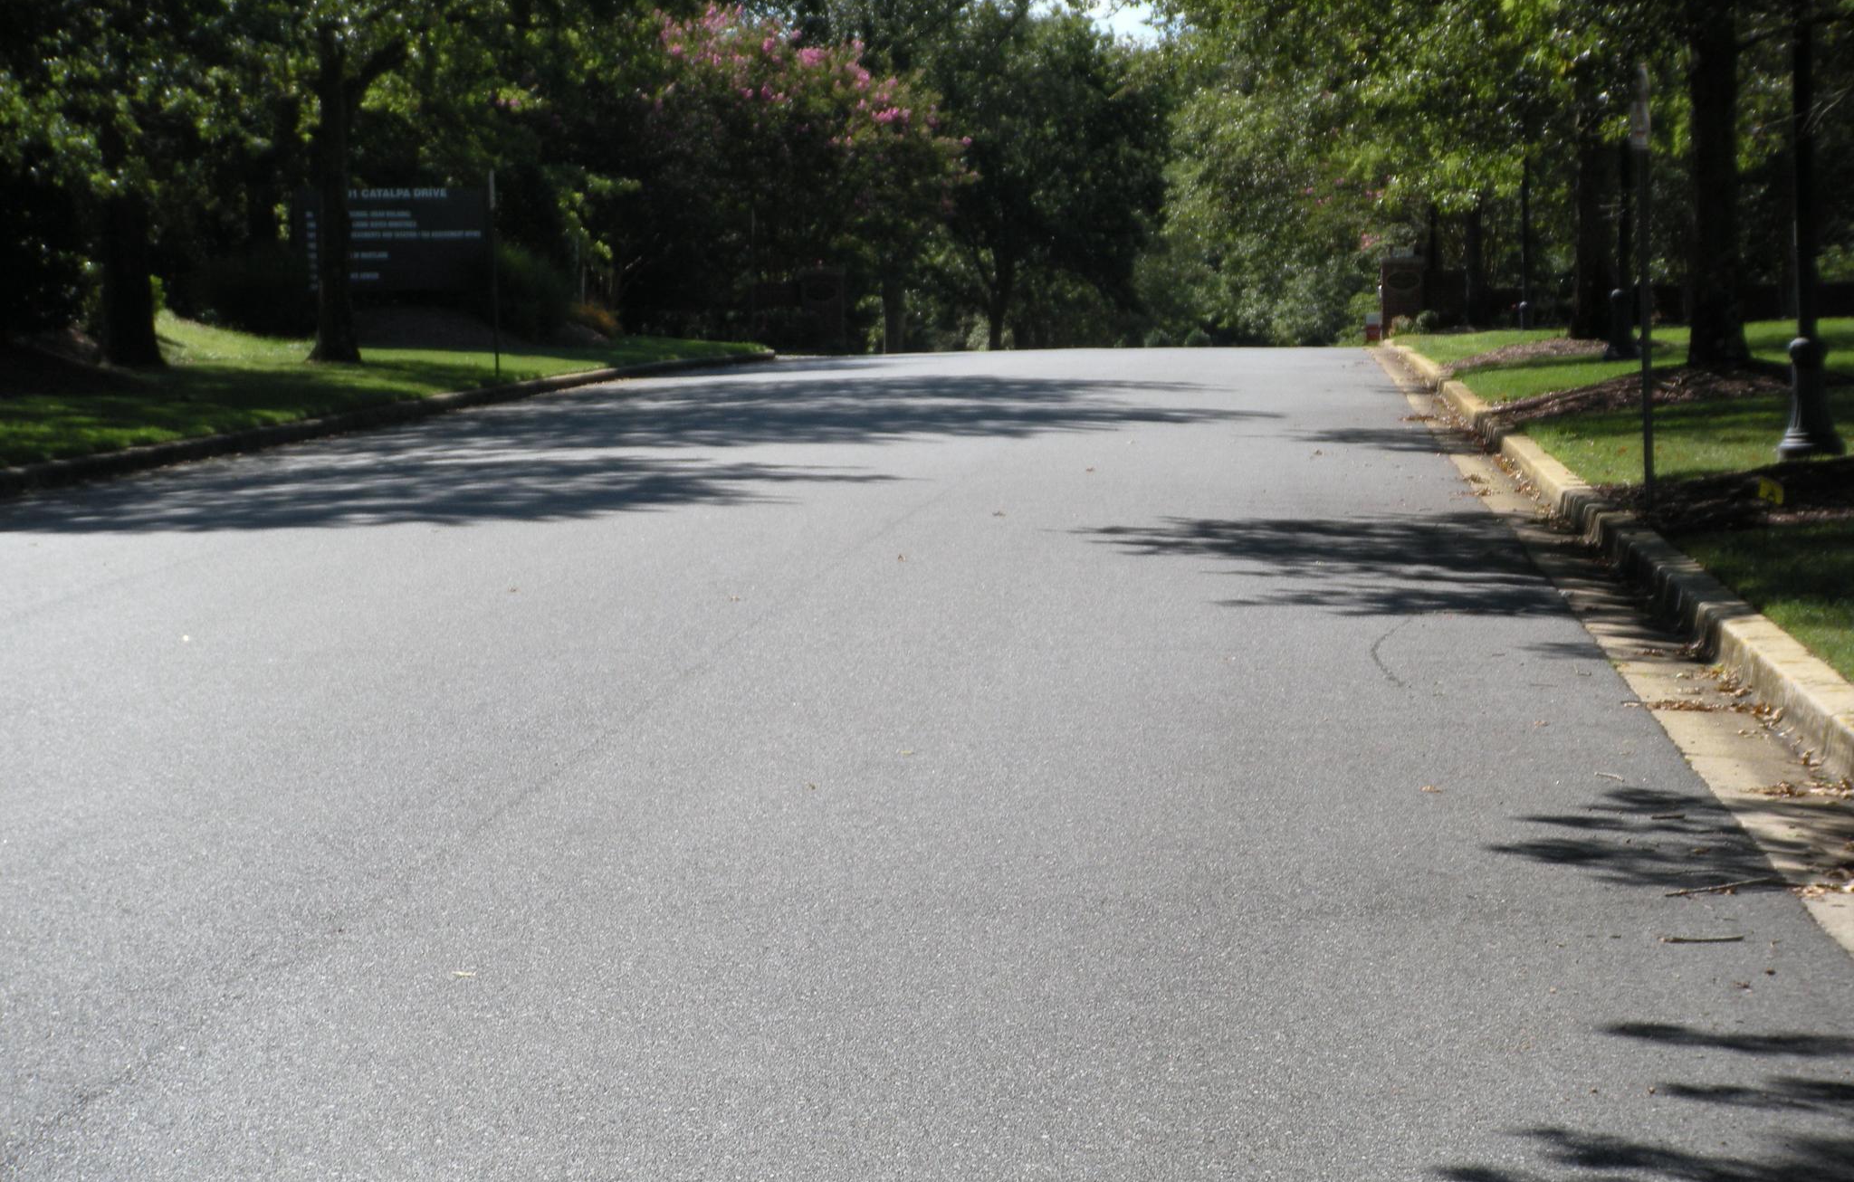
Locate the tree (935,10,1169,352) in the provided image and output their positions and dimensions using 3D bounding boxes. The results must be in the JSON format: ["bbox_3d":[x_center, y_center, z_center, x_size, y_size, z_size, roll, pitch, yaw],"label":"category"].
[{"bbox_3d":[2.571,-8.802,106.000,5.400,7.700,5.200,-1,3,4],"label":"tree"}]

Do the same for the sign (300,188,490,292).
[{"bbox_3d":[-7.070,-4.643,65.000,2.550,1.400,0.220,-2,3,-7],"label":"sign"}]

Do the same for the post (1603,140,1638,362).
[{"bbox_3d":[6.252,-3.984,44.405,0.400,3.800,0.400,-1,3,4],"label":"post"}]

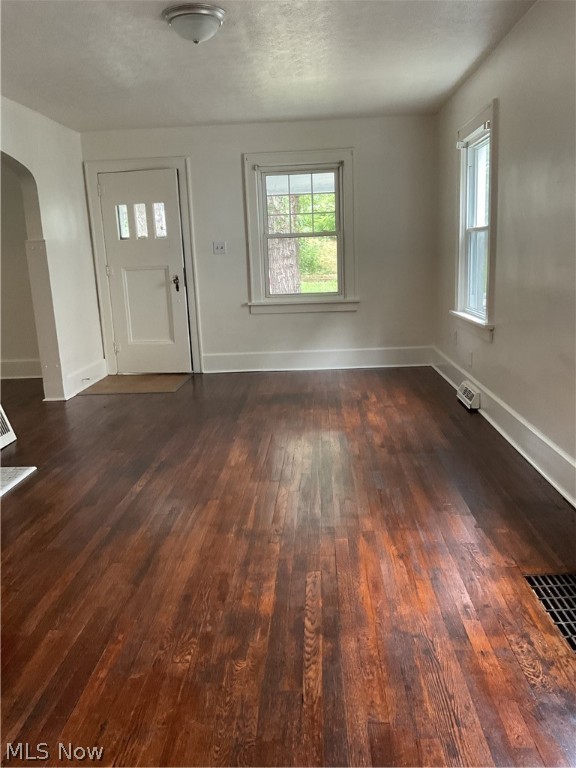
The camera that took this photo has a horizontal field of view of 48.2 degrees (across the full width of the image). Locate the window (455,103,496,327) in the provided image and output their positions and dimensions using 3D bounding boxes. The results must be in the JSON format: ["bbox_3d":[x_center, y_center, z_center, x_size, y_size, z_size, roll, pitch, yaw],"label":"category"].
[{"bbox_3d":[1.395,-1.203,4.709,0.110,1.435,1.080,-2,12,3],"label":"window"}]

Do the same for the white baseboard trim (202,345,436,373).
[{"bbox_3d":[0.297,-0.240,6.621,2.370,0.205,0.025,-2,12,3],"label":"white baseboard trim"}]

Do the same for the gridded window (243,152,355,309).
[{"bbox_3d":[0.129,-1.486,6.371,1.085,1.562,0.120,-2,12,3],"label":"gridded window"}]

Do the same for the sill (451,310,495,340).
[{"bbox_3d":[1.380,-0.448,4.854,0.100,0.120,1.105,-2,12,3],"label":"sill"}]

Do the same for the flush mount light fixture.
[{"bbox_3d":[-0.479,-1.833,3.322,0.325,0.150,0.325,-2,12,3],"label":"flush mount light fixture"}]

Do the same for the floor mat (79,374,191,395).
[{"bbox_3d":[-1.464,-0.001,6.295,0.922,0.010,0.870,-2,12,3],"label":"floor mat"}]

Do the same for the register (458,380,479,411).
[{"bbox_3d":[1.367,0.086,4.872,0.070,0.132,0.410,-2,12,3],"label":"register"}]

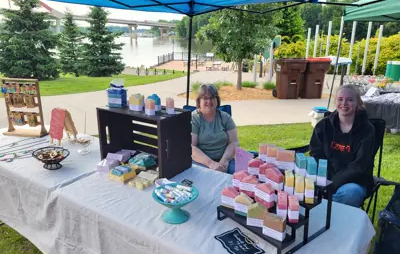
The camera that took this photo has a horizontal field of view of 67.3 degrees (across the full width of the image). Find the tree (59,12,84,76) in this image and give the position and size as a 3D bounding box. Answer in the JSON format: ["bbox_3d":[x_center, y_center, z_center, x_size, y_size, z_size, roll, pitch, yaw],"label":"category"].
[{"bbox_3d":[-6.582,-4.234,15.452,1.450,3.200,1.450,1,16,0],"label":"tree"}]

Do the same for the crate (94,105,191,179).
[{"bbox_3d":[-0.312,0.053,1.690,0.472,0.310,0.243,13,20,35],"label":"crate"}]

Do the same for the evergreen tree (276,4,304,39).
[{"bbox_3d":[6.140,-6.782,19.901,2.600,6.000,2.600,0,16,0],"label":"evergreen tree"}]

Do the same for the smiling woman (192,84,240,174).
[{"bbox_3d":[0.064,0.263,2.196,0.500,1.108,0.700,3,17,7],"label":"smiling woman"}]

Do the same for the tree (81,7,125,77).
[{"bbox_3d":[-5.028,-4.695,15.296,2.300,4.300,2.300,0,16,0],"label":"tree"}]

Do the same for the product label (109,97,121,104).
[{"bbox_3d":[-0.455,-0.139,1.600,0.069,0.033,0.002,3,17,12],"label":"product label"}]

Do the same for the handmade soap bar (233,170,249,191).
[{"bbox_3d":[0.172,0.211,1.207,0.074,0.080,0.030,9,18,27],"label":"handmade soap bar"}]

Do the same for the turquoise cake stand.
[{"bbox_3d":[-0.094,0.307,1.186,0.185,0.110,0.185,1,16,0],"label":"turquoise cake stand"}]

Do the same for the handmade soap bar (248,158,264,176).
[{"bbox_3d":[0.233,0.158,1.219,0.068,0.065,0.027,8,18,25],"label":"handmade soap bar"}]

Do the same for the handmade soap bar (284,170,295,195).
[{"bbox_3d":[0.333,0.200,1.106,0.029,0.080,0.066,3,17,9],"label":"handmade soap bar"}]

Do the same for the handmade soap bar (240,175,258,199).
[{"bbox_3d":[0.196,0.224,1.166,0.074,0.080,0.030,9,18,27],"label":"handmade soap bar"}]

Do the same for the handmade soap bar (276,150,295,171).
[{"bbox_3d":[0.335,0.124,1.179,0.069,0.067,0.027,4,17,13],"label":"handmade soap bar"}]

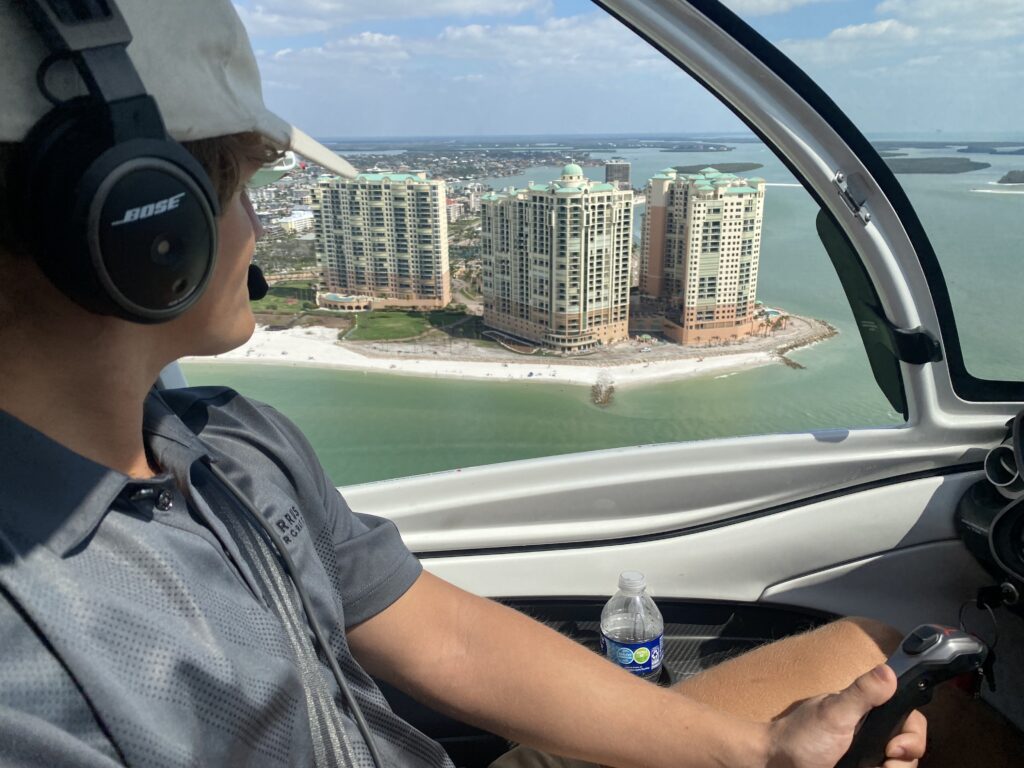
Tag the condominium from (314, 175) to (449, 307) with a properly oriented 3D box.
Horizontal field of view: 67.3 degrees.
[{"bbox_3d":[-84.680,-92.770,493.540,89.000,82.000,28.000,6,19,19],"label":"condominium"}]

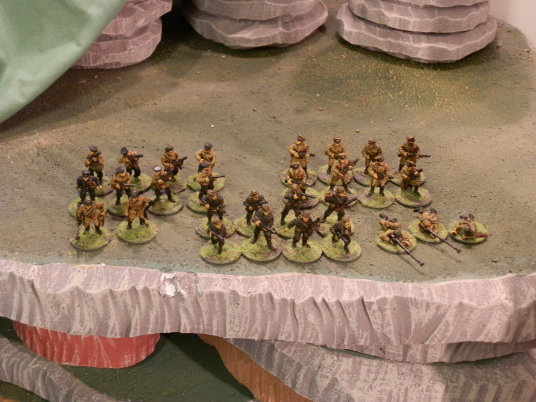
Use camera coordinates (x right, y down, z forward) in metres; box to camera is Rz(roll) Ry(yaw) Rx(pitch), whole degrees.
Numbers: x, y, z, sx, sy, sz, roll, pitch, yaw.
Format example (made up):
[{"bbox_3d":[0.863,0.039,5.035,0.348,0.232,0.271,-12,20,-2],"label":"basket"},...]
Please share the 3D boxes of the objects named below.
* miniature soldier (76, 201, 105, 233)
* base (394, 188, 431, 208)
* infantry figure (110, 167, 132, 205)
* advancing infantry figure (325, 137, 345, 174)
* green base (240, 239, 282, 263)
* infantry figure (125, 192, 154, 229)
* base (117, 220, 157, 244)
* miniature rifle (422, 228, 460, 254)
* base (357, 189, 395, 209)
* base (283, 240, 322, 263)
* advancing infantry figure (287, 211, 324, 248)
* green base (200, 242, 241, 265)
[{"bbox_3d":[-0.110,0.009,0.585,0.018,0.024,0.013,-5,30,-11],"label":"miniature soldier"},{"bbox_3d":[0.099,-0.003,0.637,0.025,0.003,0.025,2,32,0],"label":"base"},{"bbox_3d":[-0.096,-0.012,0.619,0.015,0.027,0.013,-8,32,-17],"label":"infantry figure"},{"bbox_3d":[0.048,-0.031,0.658,0.015,0.029,0.013,0,30,-3],"label":"advancing infantry figure"},{"bbox_3d":[-0.004,0.030,0.581,0.025,0.003,0.025,1,30,0],"label":"green base"},{"bbox_3d":[-0.082,0.004,0.593,0.017,0.026,0.013,-5,31,-13],"label":"infantry figure"},{"bbox_3d":[-0.083,0.019,0.595,0.025,0.003,0.025,1,30,0],"label":"base"},{"bbox_3d":[0.107,0.023,0.589,0.002,0.004,0.034,-20,37,-31],"label":"miniature rifle"},{"bbox_3d":[0.073,-0.002,0.640,0.025,0.002,0.025,2,31,0],"label":"base"},{"bbox_3d":[0.021,0.030,0.582,0.025,0.002,0.025,2,30,0],"label":"base"},{"bbox_3d":[0.023,0.017,0.577,0.021,0.026,0.013,-1,31,-4],"label":"advancing infantry figure"},{"bbox_3d":[-0.029,0.031,0.577,0.025,0.003,0.025,1,30,0],"label":"green base"}]

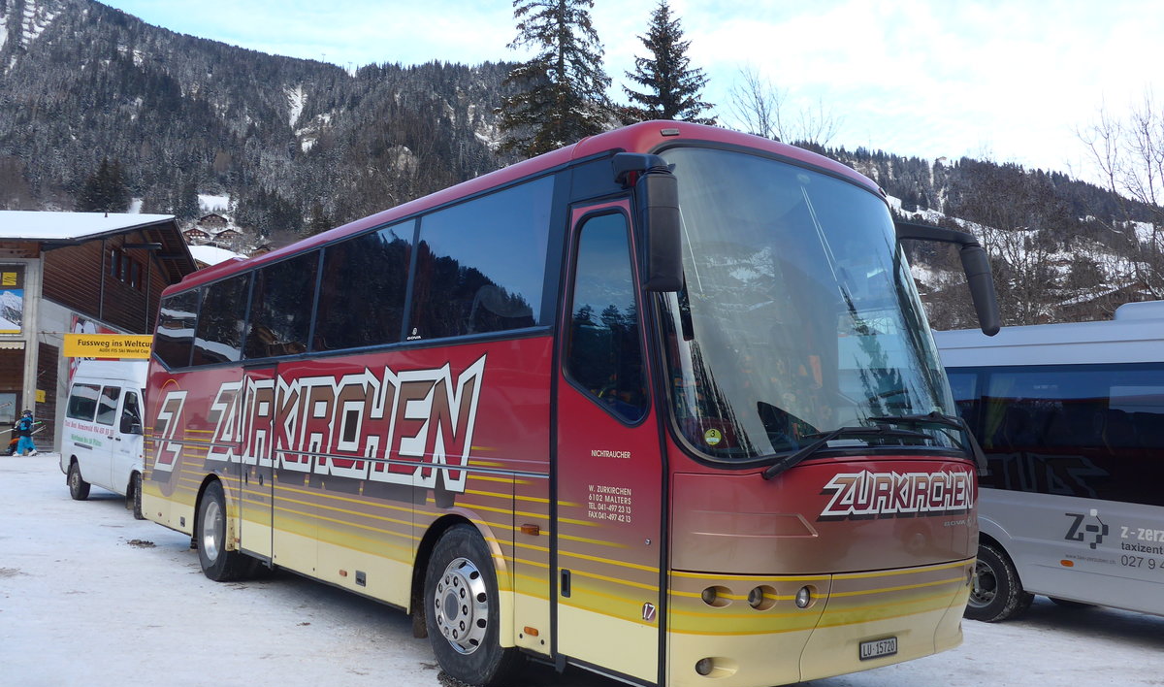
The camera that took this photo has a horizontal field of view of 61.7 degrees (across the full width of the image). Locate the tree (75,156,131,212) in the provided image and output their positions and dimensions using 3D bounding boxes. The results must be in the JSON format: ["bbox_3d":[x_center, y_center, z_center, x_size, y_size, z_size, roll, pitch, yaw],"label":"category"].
[{"bbox_3d":[-107.998,-33.373,220.000,11.500,19.000,11.500,0,-4,0],"label":"tree"}]

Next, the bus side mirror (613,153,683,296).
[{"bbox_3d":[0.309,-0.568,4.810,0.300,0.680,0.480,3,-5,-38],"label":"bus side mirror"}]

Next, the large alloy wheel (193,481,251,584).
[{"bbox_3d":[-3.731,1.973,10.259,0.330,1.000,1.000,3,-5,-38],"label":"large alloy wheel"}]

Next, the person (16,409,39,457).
[{"bbox_3d":[-19.613,3.185,34.500,0.750,1.680,0.600,-1,-4,16],"label":"person"}]

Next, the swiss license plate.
[{"bbox_3d":[1.563,1.607,5.135,0.310,0.092,0.015,6,-7,-38],"label":"swiss license plate"}]

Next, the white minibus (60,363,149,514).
[{"bbox_3d":[-7.470,1.610,17.600,1.960,2.580,5.000,4,-4,-45],"label":"white minibus"}]

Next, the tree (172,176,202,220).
[{"bbox_3d":[-137.820,-49.886,340.000,10.000,18.000,10.000,0,-4,0],"label":"tree"}]

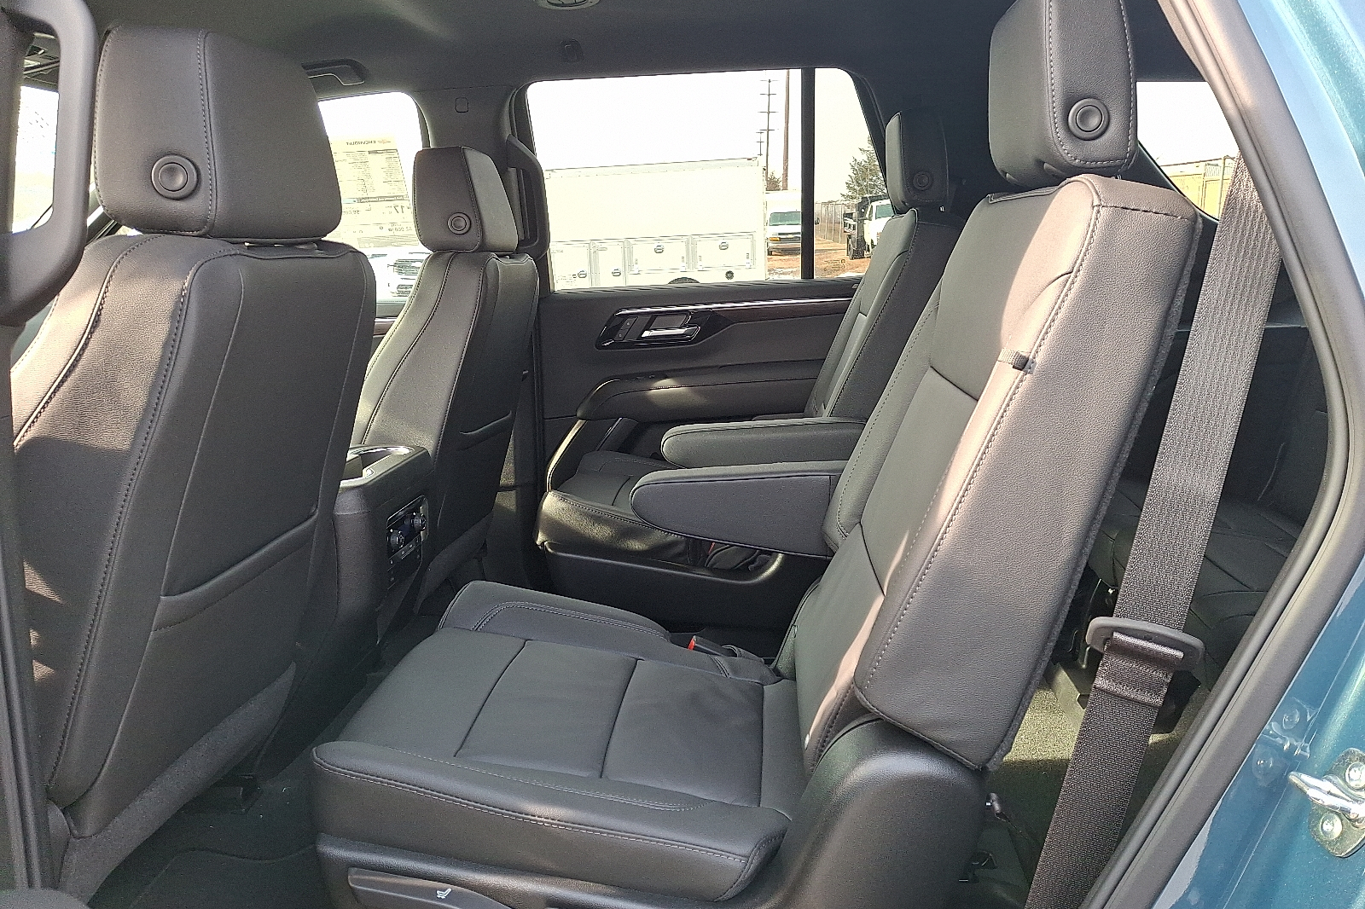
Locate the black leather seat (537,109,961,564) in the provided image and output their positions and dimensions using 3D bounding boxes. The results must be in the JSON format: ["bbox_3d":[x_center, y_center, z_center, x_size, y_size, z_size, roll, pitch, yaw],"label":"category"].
[{"bbox_3d":[0.117,-0.144,1.891,0.760,0.920,0.560,-2,12,5],"label":"black leather seat"}]

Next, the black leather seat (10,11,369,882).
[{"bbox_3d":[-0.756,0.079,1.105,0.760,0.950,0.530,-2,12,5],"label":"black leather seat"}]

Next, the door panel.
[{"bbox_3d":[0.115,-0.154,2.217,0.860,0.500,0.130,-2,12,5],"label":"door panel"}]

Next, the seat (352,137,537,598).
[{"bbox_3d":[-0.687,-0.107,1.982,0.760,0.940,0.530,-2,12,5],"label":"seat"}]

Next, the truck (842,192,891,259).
[{"bbox_3d":[7.872,-8.777,38.000,2.300,2.450,6.300,-3,12,-3],"label":"truck"}]

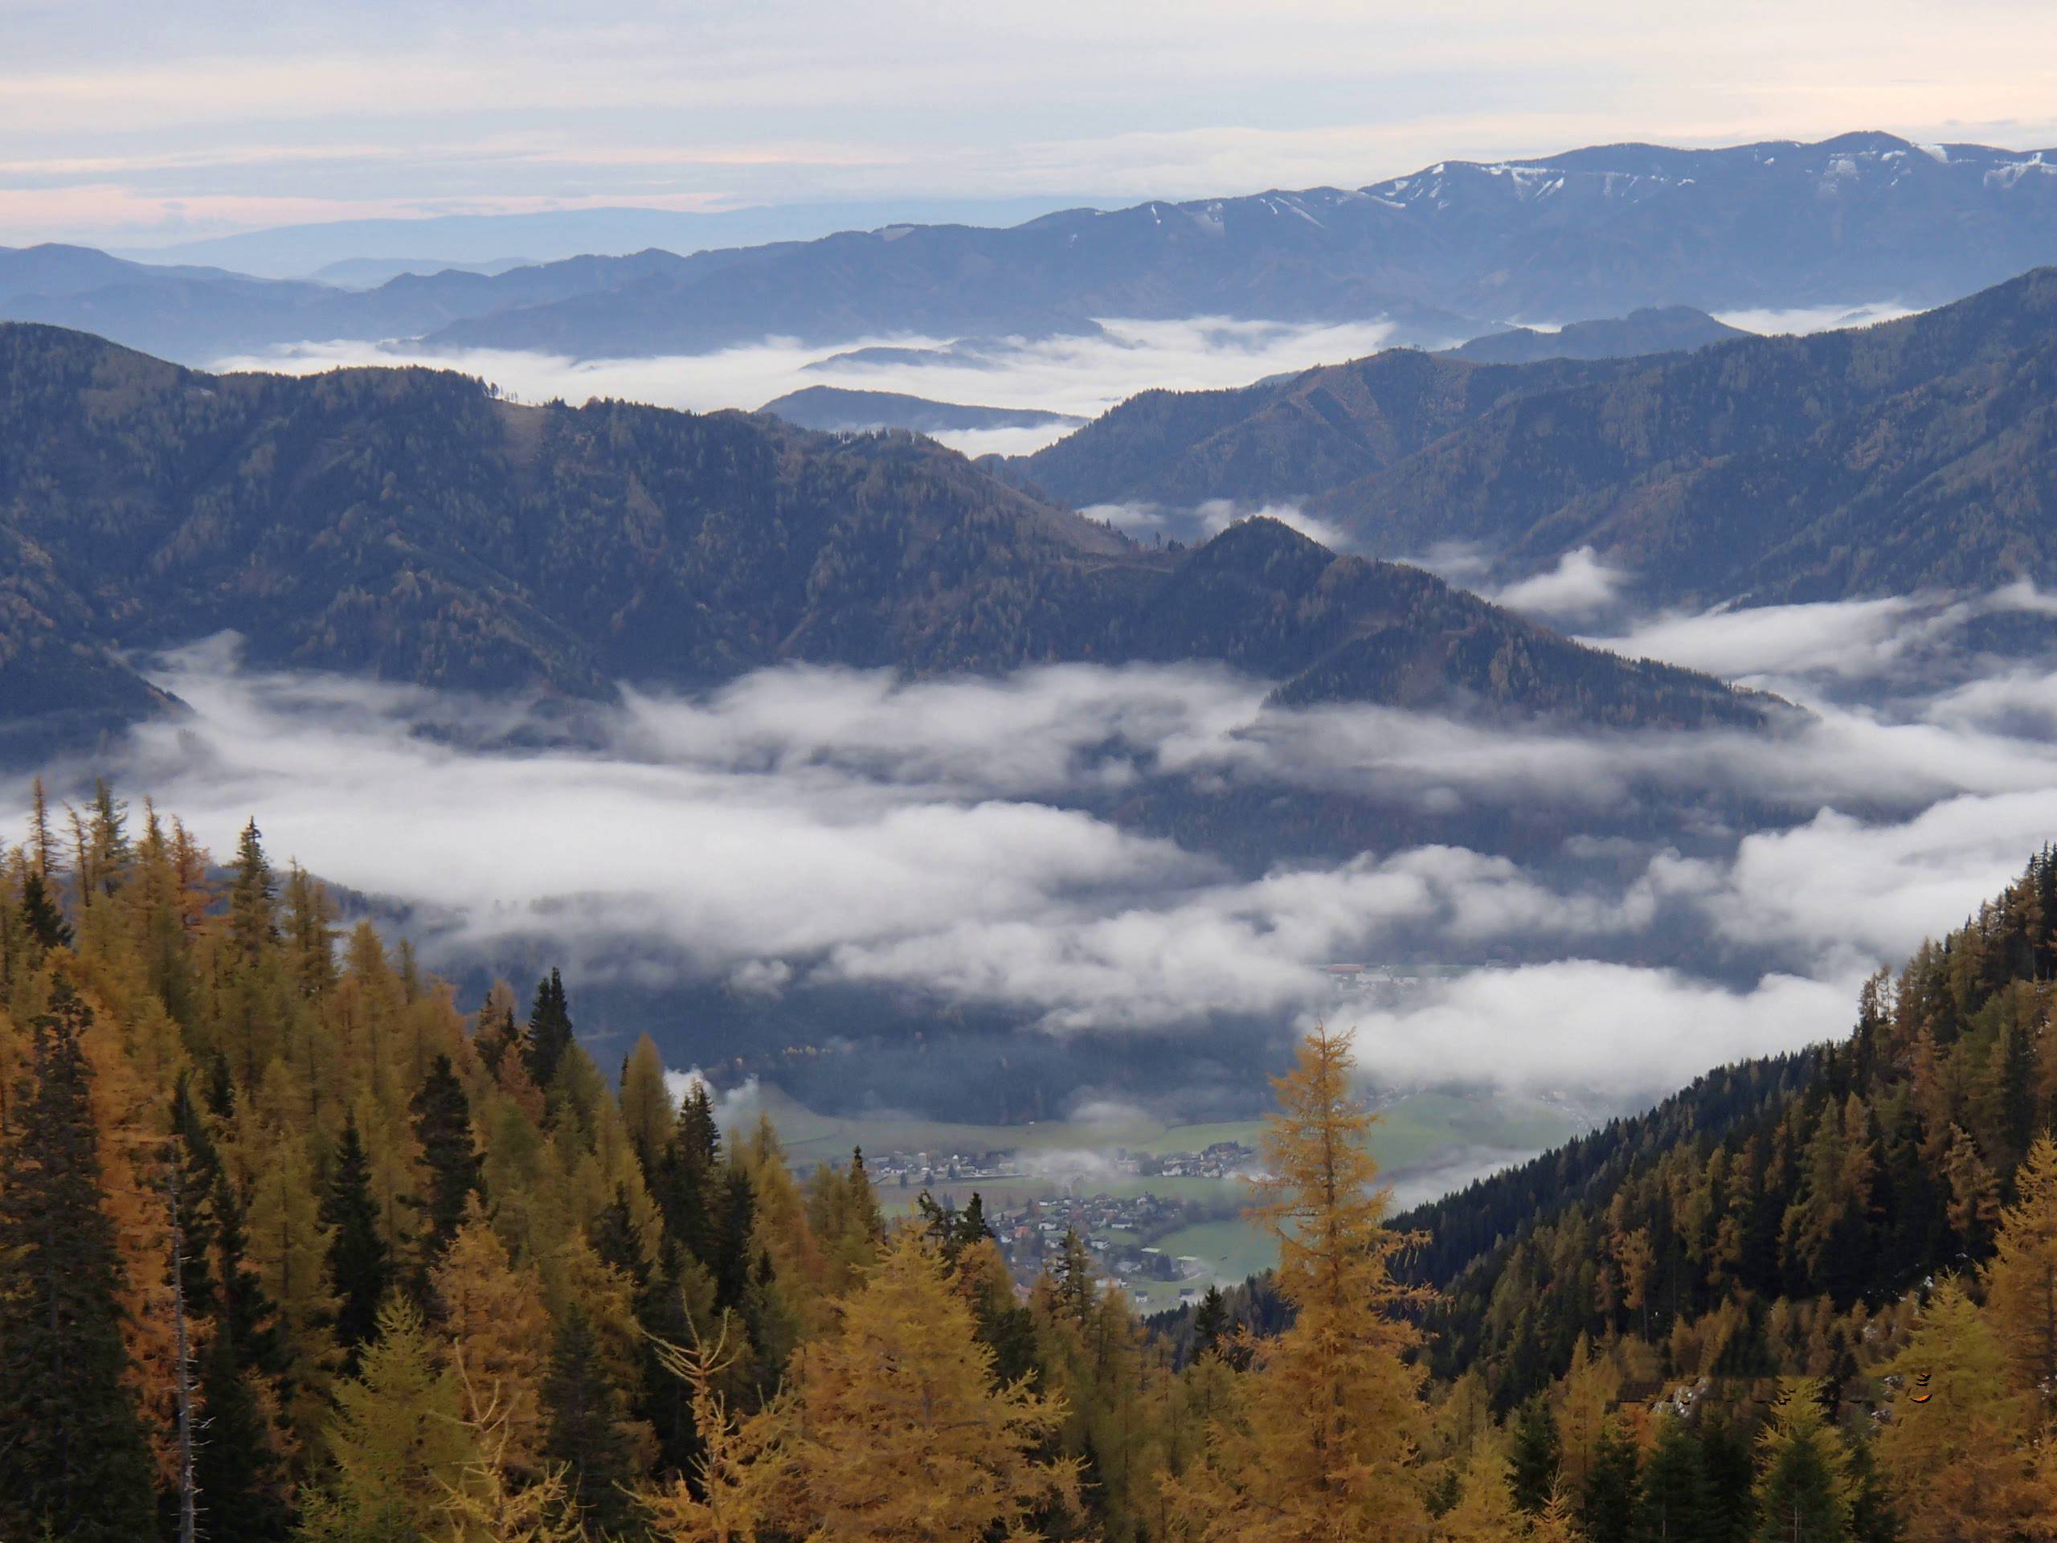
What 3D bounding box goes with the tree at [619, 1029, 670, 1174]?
[{"bbox_3d":[-17.779,17.576,215.643,2.900,11.000,2.900,0,7,0],"label":"tree"}]

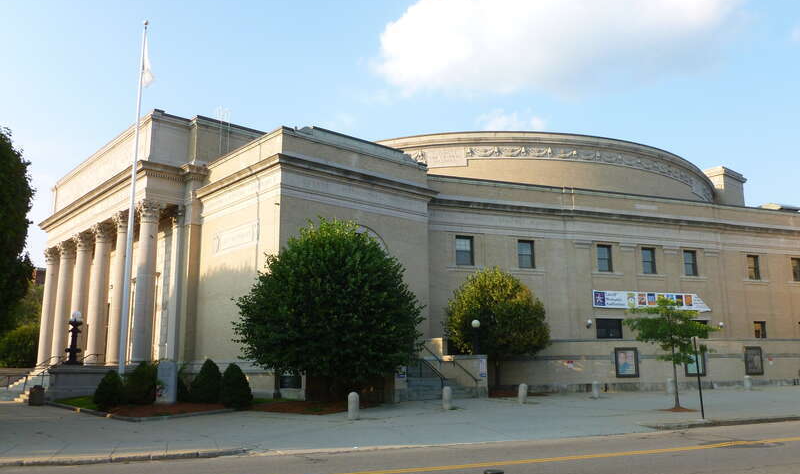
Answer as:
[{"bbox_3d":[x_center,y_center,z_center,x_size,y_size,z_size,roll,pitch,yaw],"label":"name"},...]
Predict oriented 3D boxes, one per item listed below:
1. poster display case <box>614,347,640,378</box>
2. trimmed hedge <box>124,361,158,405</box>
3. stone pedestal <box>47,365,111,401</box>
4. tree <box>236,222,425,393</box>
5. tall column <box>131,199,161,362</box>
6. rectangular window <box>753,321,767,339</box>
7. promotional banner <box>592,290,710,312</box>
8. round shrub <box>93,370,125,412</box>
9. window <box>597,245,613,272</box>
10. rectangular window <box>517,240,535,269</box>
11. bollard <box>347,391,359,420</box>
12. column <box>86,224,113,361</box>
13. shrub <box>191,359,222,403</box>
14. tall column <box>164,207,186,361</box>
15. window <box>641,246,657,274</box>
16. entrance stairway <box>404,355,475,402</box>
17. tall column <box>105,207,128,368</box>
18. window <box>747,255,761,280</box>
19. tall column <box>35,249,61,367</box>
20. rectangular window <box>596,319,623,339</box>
[{"bbox_3d":[14.478,8.033,41.254,1.790,1.876,0.150,4,-12,-21],"label":"poster display case"},{"bbox_3d":[-11.313,6.406,28.322,1.489,1.880,1.489,3,-12,-20],"label":"trimmed hedge"},{"bbox_3d":[-14.184,6.638,29.386,2.887,1.547,1.155,9,-15,-41],"label":"stone pedestal"},{"bbox_3d":[-3.067,3.038,27.352,8.036,7.933,8.036,-1,-12,0],"label":"tree"},{"bbox_3d":[-12.663,2.198,32.343,1.165,8.219,1.165,9,-15,-41],"label":"tall column"},{"bbox_3d":[25.735,6.650,46.194,1.161,1.255,0.250,4,-12,-21],"label":"rectangular window"},{"bbox_3d":[15.111,3.796,38.371,8.727,1.017,0.080,4,-12,-21],"label":"promotional banner"},{"bbox_3d":[-11.723,6.168,26.024,1.288,1.646,1.288,3,-12,-20],"label":"round shrub"},{"bbox_3d":[11.913,1.278,37.751,0.997,1.527,0.200,4,-12,-21],"label":"window"},{"bbox_3d":[6.956,0.977,35.708,1.050,1.570,0.200,4,-12,-20],"label":"rectangular window"},{"bbox_3d":[-1.551,5.581,21.494,0.354,0.874,0.354,4,-12,-21],"label":"bollard"},{"bbox_3d":[-16.300,3.115,35.098,0.980,7.630,0.980,9,-15,-41],"label":"column"},{"bbox_3d":[-7.813,5.854,26.259,1.200,1.698,1.200,2,-12,-16],"label":"shrub"},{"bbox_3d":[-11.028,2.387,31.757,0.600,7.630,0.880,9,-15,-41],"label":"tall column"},{"bbox_3d":[14.852,1.473,38.613,1.081,1.583,0.200,4,-12,-20],"label":"window"},{"bbox_3d":[0.992,7.462,33.982,4.600,2.100,3.500,8,-14,-37],"label":"entrance stairway"},{"bbox_3d":[-15.087,2.743,35.004,1.165,8.219,1.165,9,-15,-41],"label":"tall column"},{"bbox_3d":[22.664,1.981,41.483,1.034,1.613,0.200,4,-12,-20],"label":"window"},{"bbox_3d":[-22.979,4.634,42.357,0.980,7.630,0.980,9,-15,-41],"label":"tall column"},{"bbox_3d":[11.872,5.239,36.726,1.787,1.100,0.200,4,-12,-20],"label":"rectangular window"}]

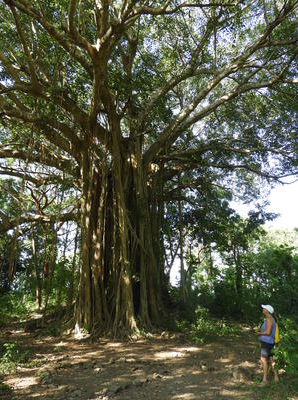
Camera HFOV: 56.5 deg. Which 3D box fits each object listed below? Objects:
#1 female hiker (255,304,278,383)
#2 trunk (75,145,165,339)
[{"bbox_3d":[2.810,3.366,6.575,0.550,1.640,0.470,-11,-24,25],"label":"female hiker"},{"bbox_3d":[-1.460,1.913,15.906,4.600,10.300,4.300,0,-22,0],"label":"trunk"}]

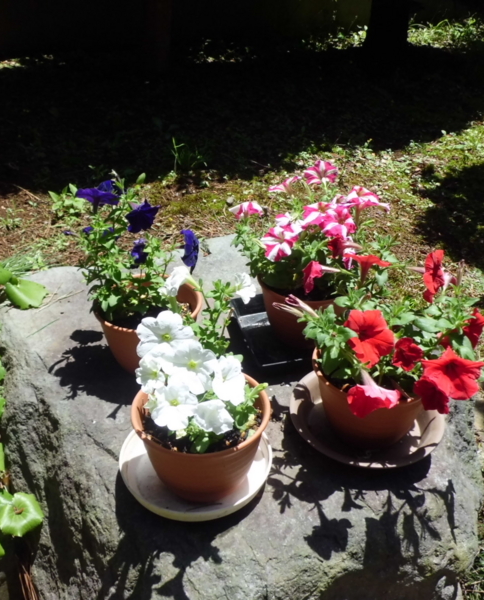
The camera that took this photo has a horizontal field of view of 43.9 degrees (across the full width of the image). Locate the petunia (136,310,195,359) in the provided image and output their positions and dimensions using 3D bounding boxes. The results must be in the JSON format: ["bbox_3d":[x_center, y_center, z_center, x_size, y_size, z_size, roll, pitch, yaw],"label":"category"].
[{"bbox_3d":[-0.091,0.043,0.725,0.066,0.035,0.062,-2,60,-4],"label":"petunia"}]

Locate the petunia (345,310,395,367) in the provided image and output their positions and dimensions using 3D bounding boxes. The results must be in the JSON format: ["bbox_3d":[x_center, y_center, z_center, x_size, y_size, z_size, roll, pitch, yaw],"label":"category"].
[{"bbox_3d":[0.156,0.047,0.736,0.064,0.068,0.045,-4,15,-6],"label":"petunia"}]

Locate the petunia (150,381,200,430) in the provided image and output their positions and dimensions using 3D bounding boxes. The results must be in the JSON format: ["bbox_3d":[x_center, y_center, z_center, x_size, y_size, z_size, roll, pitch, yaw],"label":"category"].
[{"bbox_3d":[-0.081,0.125,0.710,0.057,0.035,0.056,1,70,0],"label":"petunia"}]

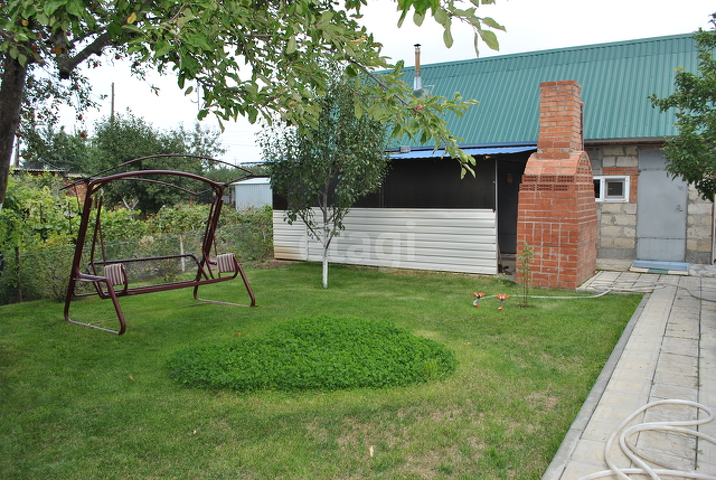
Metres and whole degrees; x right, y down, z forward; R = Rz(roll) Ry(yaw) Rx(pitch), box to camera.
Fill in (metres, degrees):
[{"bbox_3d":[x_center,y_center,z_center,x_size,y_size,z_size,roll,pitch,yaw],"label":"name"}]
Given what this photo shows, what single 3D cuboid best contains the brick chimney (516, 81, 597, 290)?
[{"bbox_3d":[3.245,-0.894,8.659,0.915,3.132,1.230,3,7,36],"label":"brick chimney"}]

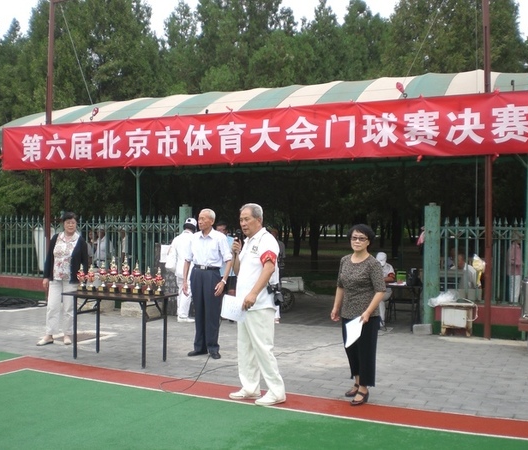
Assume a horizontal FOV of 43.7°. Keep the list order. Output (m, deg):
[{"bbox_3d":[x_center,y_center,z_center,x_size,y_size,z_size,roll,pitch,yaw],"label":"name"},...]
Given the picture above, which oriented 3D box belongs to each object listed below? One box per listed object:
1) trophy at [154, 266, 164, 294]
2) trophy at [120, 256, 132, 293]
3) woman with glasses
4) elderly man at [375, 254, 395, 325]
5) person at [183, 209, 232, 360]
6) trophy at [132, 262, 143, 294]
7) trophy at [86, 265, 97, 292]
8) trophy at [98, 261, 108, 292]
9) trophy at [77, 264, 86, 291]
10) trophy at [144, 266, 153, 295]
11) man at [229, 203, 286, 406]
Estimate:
[{"bbox_3d":[-1.138,0.612,7.160,0.130,0.304,0.085,1,2,27],"label":"trophy"},{"bbox_3d":[-1.558,0.561,7.458,0.155,0.420,0.100,0,0,27],"label":"trophy"},{"bbox_3d":[0.838,0.760,5.801,0.500,1.570,0.340,1,1,22],"label":"woman with glasses"},{"bbox_3d":[1.835,1.007,10.200,0.560,1.161,0.700,1,0,30],"label":"elderly man"},{"bbox_3d":[-0.641,0.653,7.500,0.540,1.690,0.330,1,1,19],"label":"person"},{"bbox_3d":[-1.405,0.578,7.302,0.145,0.363,0.095,1,2,27],"label":"trophy"},{"bbox_3d":[-1.991,0.613,7.628,0.120,0.311,0.085,0,0,27],"label":"trophy"},{"bbox_3d":[-1.840,0.593,7.549,0.135,0.353,0.090,0,0,27],"label":"trophy"},{"bbox_3d":[-2.072,0.600,7.519,0.130,0.303,0.085,1,2,27],"label":"trophy"},{"bbox_3d":[-1.261,0.610,7.214,0.130,0.304,0.085,1,2,27],"label":"trophy"},{"bbox_3d":[-0.057,0.677,5.750,0.480,1.737,0.520,0,0,-35],"label":"man"}]

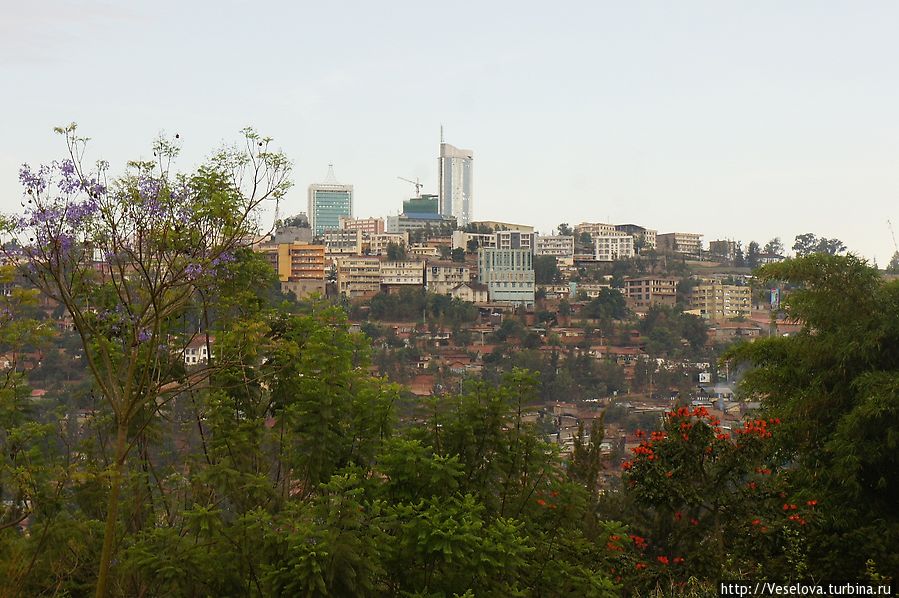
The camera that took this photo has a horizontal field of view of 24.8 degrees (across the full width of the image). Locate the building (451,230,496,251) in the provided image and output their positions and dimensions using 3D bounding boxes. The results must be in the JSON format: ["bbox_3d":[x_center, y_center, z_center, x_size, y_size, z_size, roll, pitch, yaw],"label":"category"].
[{"bbox_3d":[11.960,-28.160,1020.000,20.000,10.500,11.000,2,-4,-41],"label":"building"}]

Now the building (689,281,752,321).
[{"bbox_3d":[124.760,0.690,942.000,27.500,18.300,14.000,0,0,-5],"label":"building"}]

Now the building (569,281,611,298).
[{"bbox_3d":[66.970,-4.480,965.000,19.500,8.400,10.000,0,0,0],"label":"building"}]

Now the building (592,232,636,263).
[{"bbox_3d":[82.560,-25.600,1027.000,18.500,14.500,13.000,0,-3,-6],"label":"building"}]

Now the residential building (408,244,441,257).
[{"bbox_3d":[-12.710,-24.650,1040.000,16.000,6.000,9.500,0,-2,-3],"label":"residential building"}]

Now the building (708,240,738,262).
[{"bbox_3d":[204.880,-35.520,1530.000,17.000,15.500,14.000,-1,-2,30],"label":"building"}]

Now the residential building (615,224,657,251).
[{"bbox_3d":[101.170,-33.360,1110.000,20.000,14.000,14.000,-2,-4,37],"label":"residential building"}]

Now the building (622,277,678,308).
[{"bbox_3d":[92.830,-3.000,945.000,17.000,14.800,18.500,-2,-3,40],"label":"building"}]

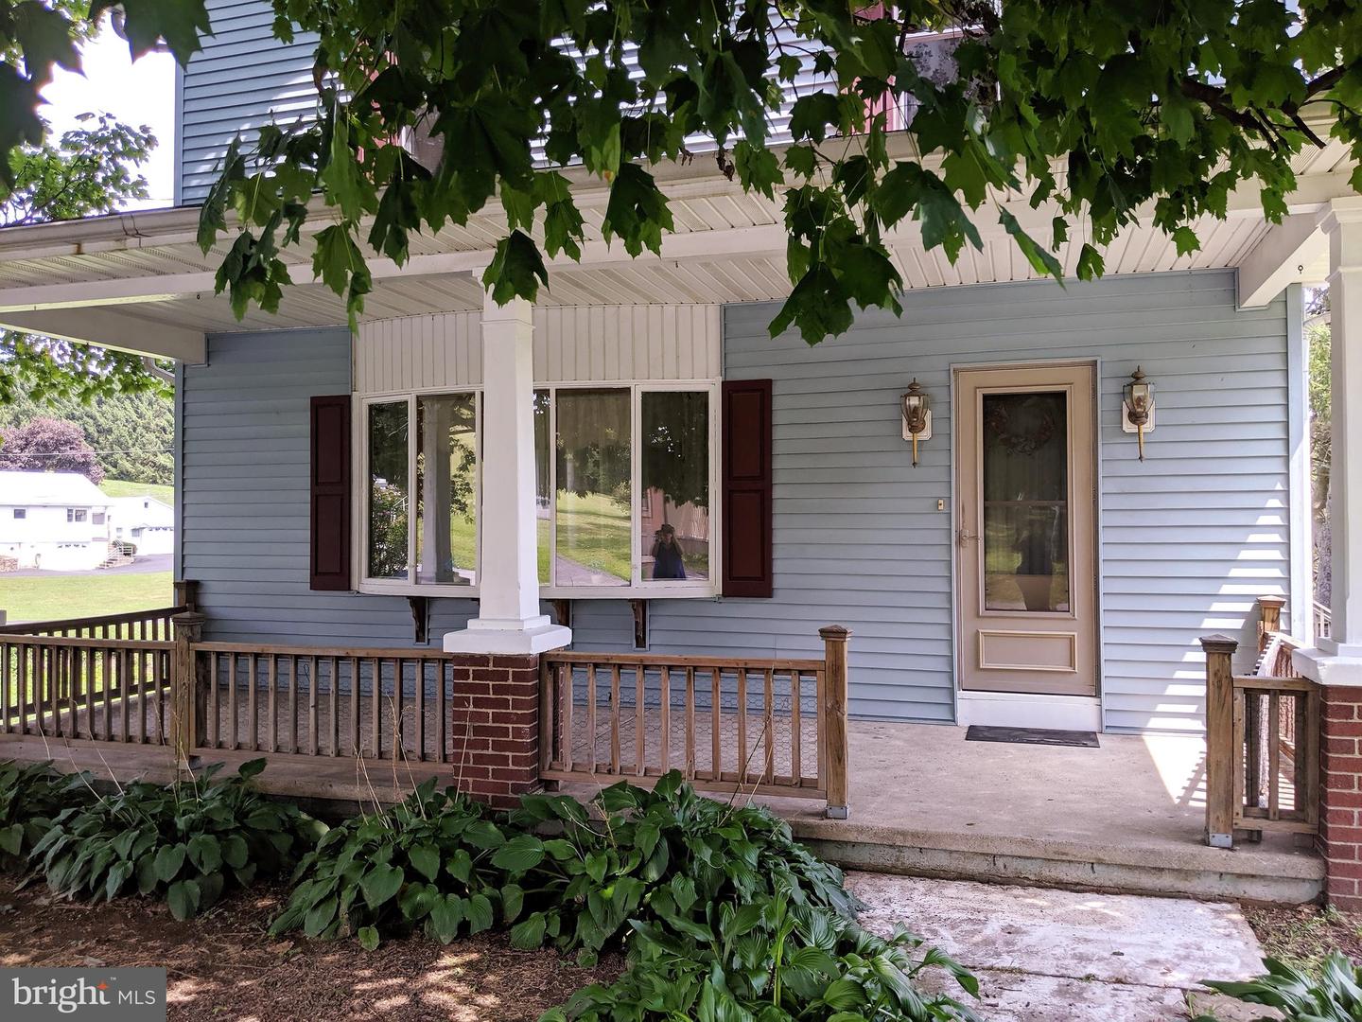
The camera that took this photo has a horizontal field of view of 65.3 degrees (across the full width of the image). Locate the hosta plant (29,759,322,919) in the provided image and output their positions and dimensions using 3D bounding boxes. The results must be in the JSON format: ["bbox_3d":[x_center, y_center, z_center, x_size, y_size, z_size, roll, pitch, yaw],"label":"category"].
[{"bbox_3d":[-2.049,1.333,4.680,1.130,0.460,1.050,-1,-1,18],"label":"hosta plant"}]

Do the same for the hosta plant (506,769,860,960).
[{"bbox_3d":[-0.010,1.289,4.127,1.380,0.510,1.120,-1,-1,18],"label":"hosta plant"}]

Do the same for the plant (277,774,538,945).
[{"bbox_3d":[-1.127,1.338,4.346,1.060,0.430,1.000,-1,-1,18],"label":"plant"}]

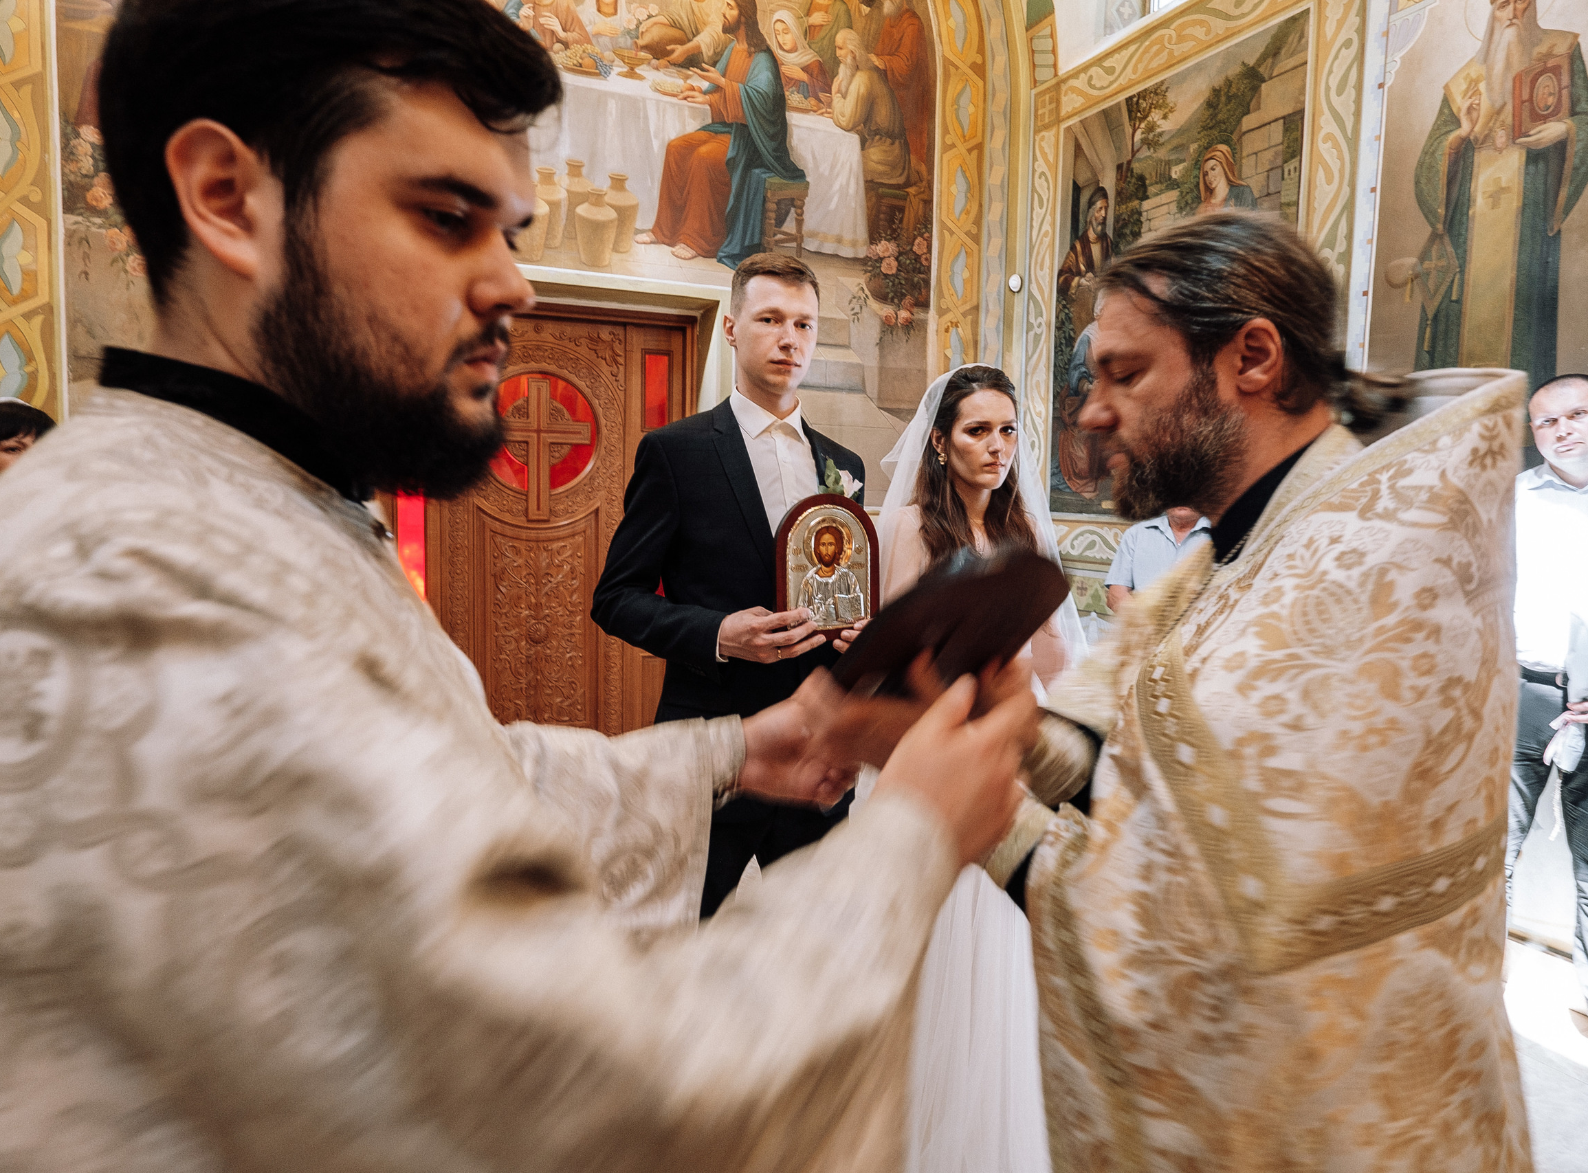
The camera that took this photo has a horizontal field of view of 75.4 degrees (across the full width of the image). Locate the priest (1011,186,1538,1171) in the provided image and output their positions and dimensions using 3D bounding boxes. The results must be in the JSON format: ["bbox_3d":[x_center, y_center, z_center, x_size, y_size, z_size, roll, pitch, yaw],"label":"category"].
[{"bbox_3d":[0.440,0.470,0.960,0.540,1.660,0.600,2,4,7],"label":"priest"}]

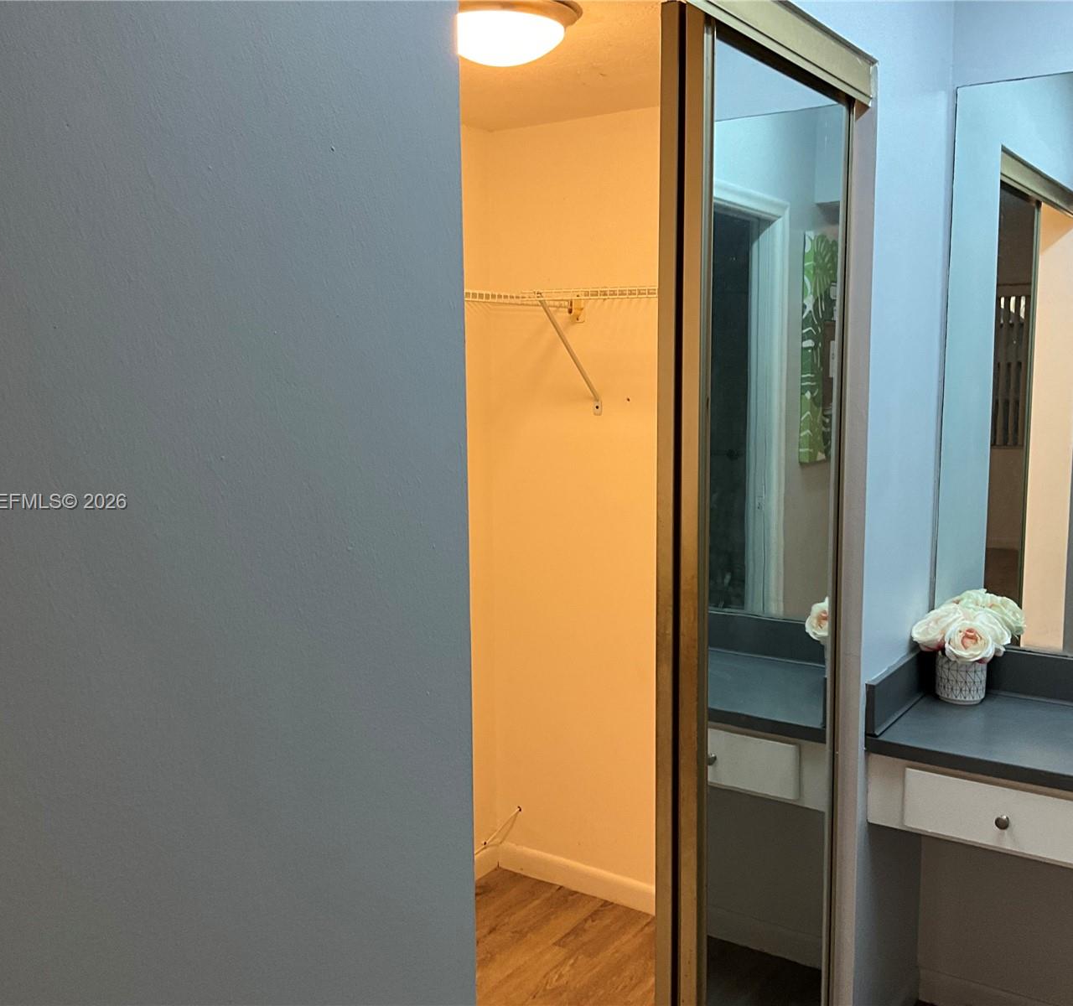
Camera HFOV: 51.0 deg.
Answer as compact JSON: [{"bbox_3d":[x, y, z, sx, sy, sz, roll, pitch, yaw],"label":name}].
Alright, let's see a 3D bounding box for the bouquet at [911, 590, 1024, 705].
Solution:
[{"bbox_3d":[0.925,0.322,2.432,0.188,0.214,0.180,5,9,34],"label":"bouquet"}]

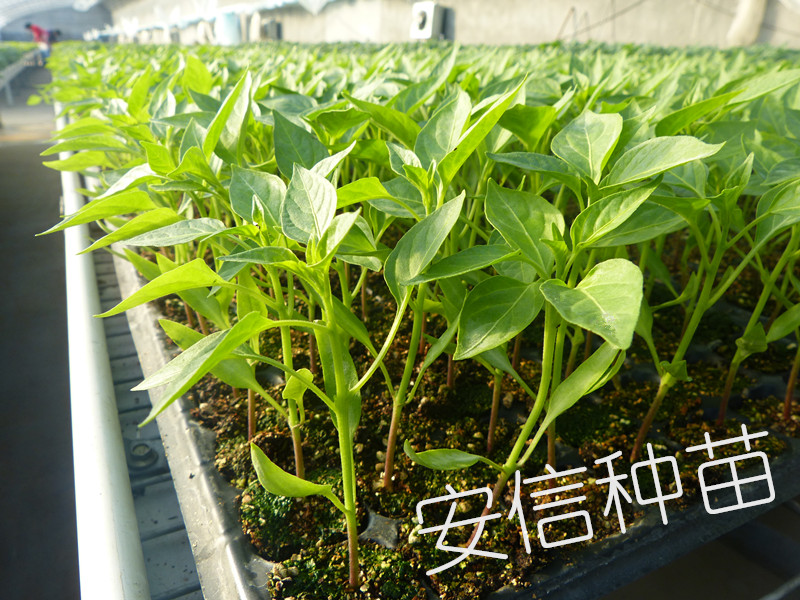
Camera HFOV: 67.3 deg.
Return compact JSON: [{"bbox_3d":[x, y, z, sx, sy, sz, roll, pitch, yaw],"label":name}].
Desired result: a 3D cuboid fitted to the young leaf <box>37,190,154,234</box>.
[{"bbox_3d":[-0.148,-0.043,0.292,0.054,0.010,0.022,-22,37,-26],"label":"young leaf"}]

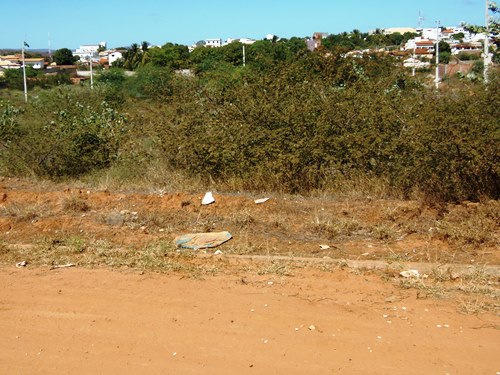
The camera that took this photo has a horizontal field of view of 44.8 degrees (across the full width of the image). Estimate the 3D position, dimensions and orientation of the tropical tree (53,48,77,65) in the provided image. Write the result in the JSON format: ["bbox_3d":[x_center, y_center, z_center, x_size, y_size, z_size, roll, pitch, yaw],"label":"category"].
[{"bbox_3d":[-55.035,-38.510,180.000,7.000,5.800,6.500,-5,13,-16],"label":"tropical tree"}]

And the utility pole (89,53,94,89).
[{"bbox_3d":[-26.075,-18.873,100.000,0.300,7.000,0.300,-4,13,-14],"label":"utility pole"}]

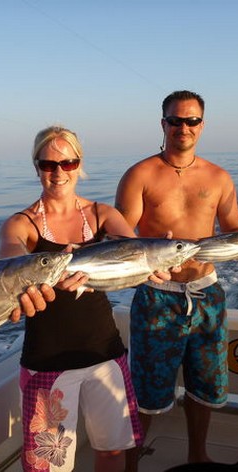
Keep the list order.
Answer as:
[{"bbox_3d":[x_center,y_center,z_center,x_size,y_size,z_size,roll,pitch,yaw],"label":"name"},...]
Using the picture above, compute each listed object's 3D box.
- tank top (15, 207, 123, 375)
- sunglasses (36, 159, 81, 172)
[{"bbox_3d":[-0.169,0.176,1.810,0.360,0.590,0.240,-4,9,-6],"label":"tank top"},{"bbox_3d":[-0.210,-0.243,1.753,0.142,0.045,0.140,-3,9,-10],"label":"sunglasses"}]

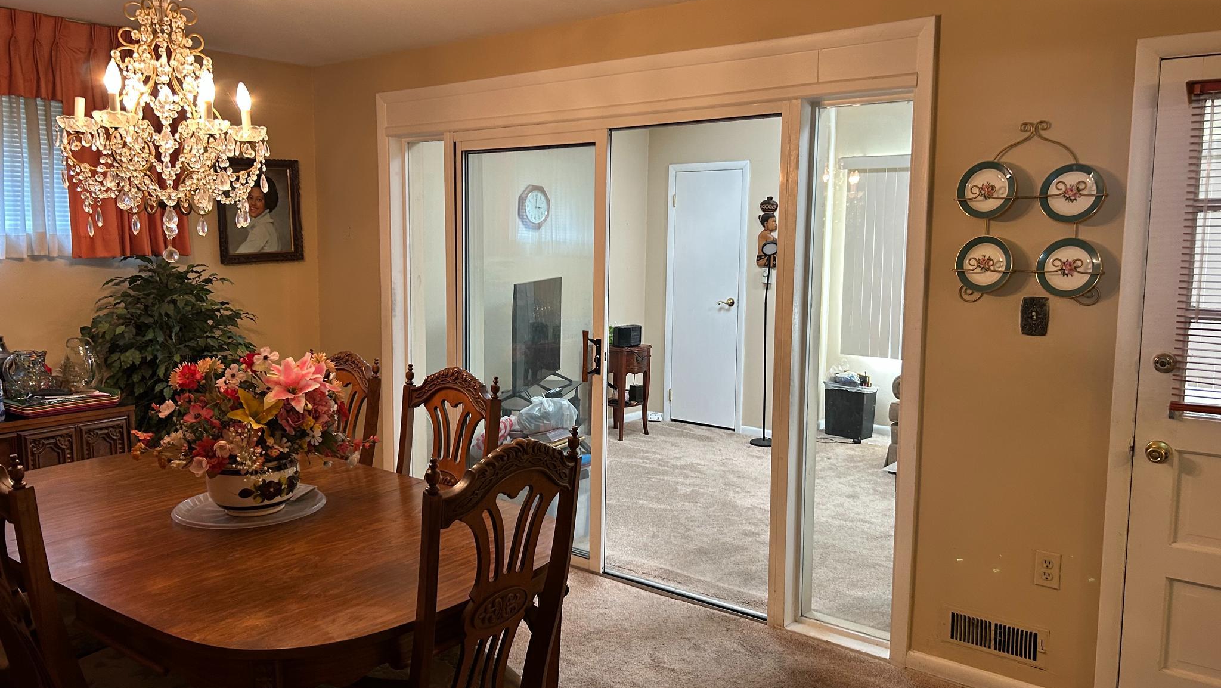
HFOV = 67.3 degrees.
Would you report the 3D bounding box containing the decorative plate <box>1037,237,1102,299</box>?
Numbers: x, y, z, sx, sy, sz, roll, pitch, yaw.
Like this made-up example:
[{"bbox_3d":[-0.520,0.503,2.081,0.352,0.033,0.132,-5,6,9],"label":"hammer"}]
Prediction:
[{"bbox_3d":[1.391,-0.230,2.784,0.182,0.182,0.025,5,8,37],"label":"decorative plate"}]

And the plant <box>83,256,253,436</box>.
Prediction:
[{"bbox_3d":[-1.931,0.328,4.091,0.700,1.410,0.750,5,8,37],"label":"plant"}]

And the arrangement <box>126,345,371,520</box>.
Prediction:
[{"bbox_3d":[-0.995,0.233,2.556,0.660,0.450,0.580,-2,7,-22],"label":"arrangement"}]

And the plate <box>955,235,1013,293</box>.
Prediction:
[{"bbox_3d":[1.193,-0.255,2.933,0.182,0.182,0.025,5,8,37],"label":"plate"}]

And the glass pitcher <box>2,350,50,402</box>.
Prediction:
[{"bbox_3d":[-2.480,0.136,3.897,0.150,0.205,0.185,6,9,38],"label":"glass pitcher"}]

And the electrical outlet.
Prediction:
[{"bbox_3d":[1.396,0.722,2.925,0.073,0.116,0.009,5,8,37],"label":"electrical outlet"}]

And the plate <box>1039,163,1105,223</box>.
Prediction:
[{"bbox_3d":[1.388,-0.453,2.761,0.182,0.182,0.025,5,8,37],"label":"plate"}]

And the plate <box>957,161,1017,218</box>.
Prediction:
[{"bbox_3d":[1.193,-0.488,2.907,0.182,0.182,0.025,5,8,37],"label":"plate"}]

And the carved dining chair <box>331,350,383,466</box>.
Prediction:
[{"bbox_3d":[-1.096,0.595,3.166,0.490,1.100,0.550,5,8,37],"label":"carved dining chair"}]

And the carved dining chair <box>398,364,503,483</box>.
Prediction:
[{"bbox_3d":[-0.644,0.641,2.788,0.490,1.100,0.550,5,8,37],"label":"carved dining chair"}]

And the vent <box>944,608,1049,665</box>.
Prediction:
[{"bbox_3d":[1.275,0.971,3.042,0.338,0.136,0.018,5,8,37],"label":"vent"}]

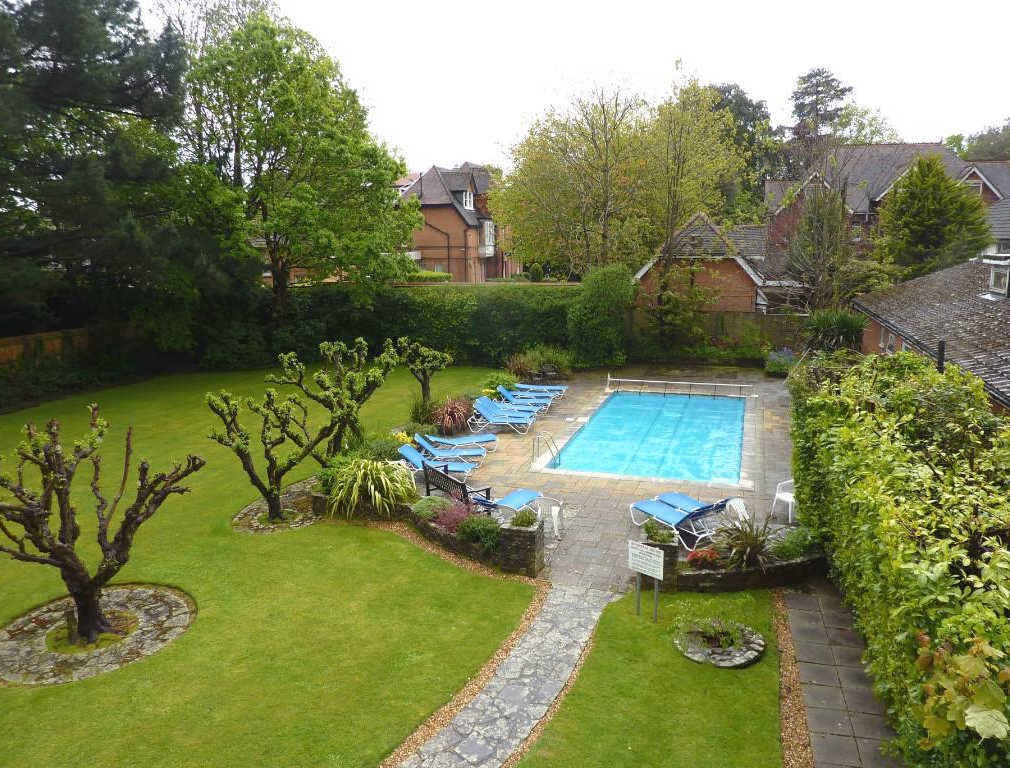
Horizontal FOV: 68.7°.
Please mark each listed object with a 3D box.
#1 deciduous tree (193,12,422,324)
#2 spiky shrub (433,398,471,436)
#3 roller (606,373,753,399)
[{"bbox_3d":[-9.373,-8.185,32.974,10.600,14.800,10.600,-4,12,-15],"label":"deciduous tree"},{"bbox_3d":[-1.508,0.978,21.253,1.080,0.980,1.020,-1,11,0],"label":"spiky shrub"},{"bbox_3d":[6.239,0.082,26.525,5.276,0.560,0.500,2,11,13],"label":"roller"}]

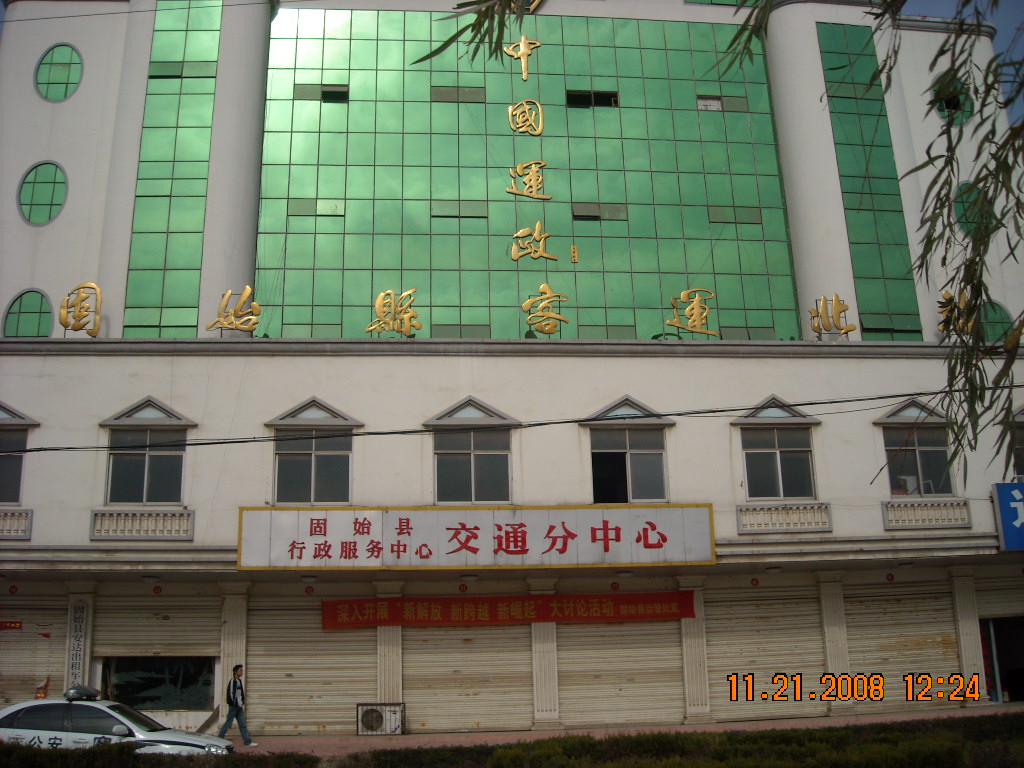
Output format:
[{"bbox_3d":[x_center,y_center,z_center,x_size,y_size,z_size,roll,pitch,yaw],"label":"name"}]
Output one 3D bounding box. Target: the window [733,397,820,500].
[{"bbox_3d":[6.139,1.457,23.817,2.101,2.473,0.280,0,-16,-6],"label":"window"}]

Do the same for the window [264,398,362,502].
[{"bbox_3d":[-4.184,1.426,21.878,2.020,2.270,0.250,0,-16,-6],"label":"window"}]

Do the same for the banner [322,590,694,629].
[{"bbox_3d":[-0.003,5.272,24.084,8.640,0.681,0.060,0,-16,-6],"label":"banner"}]

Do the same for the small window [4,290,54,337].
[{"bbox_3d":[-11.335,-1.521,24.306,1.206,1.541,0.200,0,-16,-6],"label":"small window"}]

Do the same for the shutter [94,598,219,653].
[{"bbox_3d":[-8.095,5.504,23.563,2.900,1.327,0.120,0,-16,-6],"label":"shutter"}]

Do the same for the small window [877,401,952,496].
[{"bbox_3d":[9.058,1.439,23.273,1.880,2.250,0.250,0,-16,-6],"label":"small window"}]

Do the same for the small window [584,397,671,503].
[{"bbox_3d":[2.547,1.447,22.536,1.950,2.250,0.250,0,-16,-6],"label":"small window"}]

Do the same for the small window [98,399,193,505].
[{"bbox_3d":[-7.897,1.436,22.417,2.073,2.389,0.280,0,-16,-6],"label":"small window"}]

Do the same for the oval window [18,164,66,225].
[{"bbox_3d":[-11.434,-4.640,25.233,1.199,1.739,0.200,0,-16,-6],"label":"oval window"}]

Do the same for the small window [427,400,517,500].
[{"bbox_3d":[-0.873,1.456,23.086,2.106,2.461,0.280,0,-16,-6],"label":"small window"}]

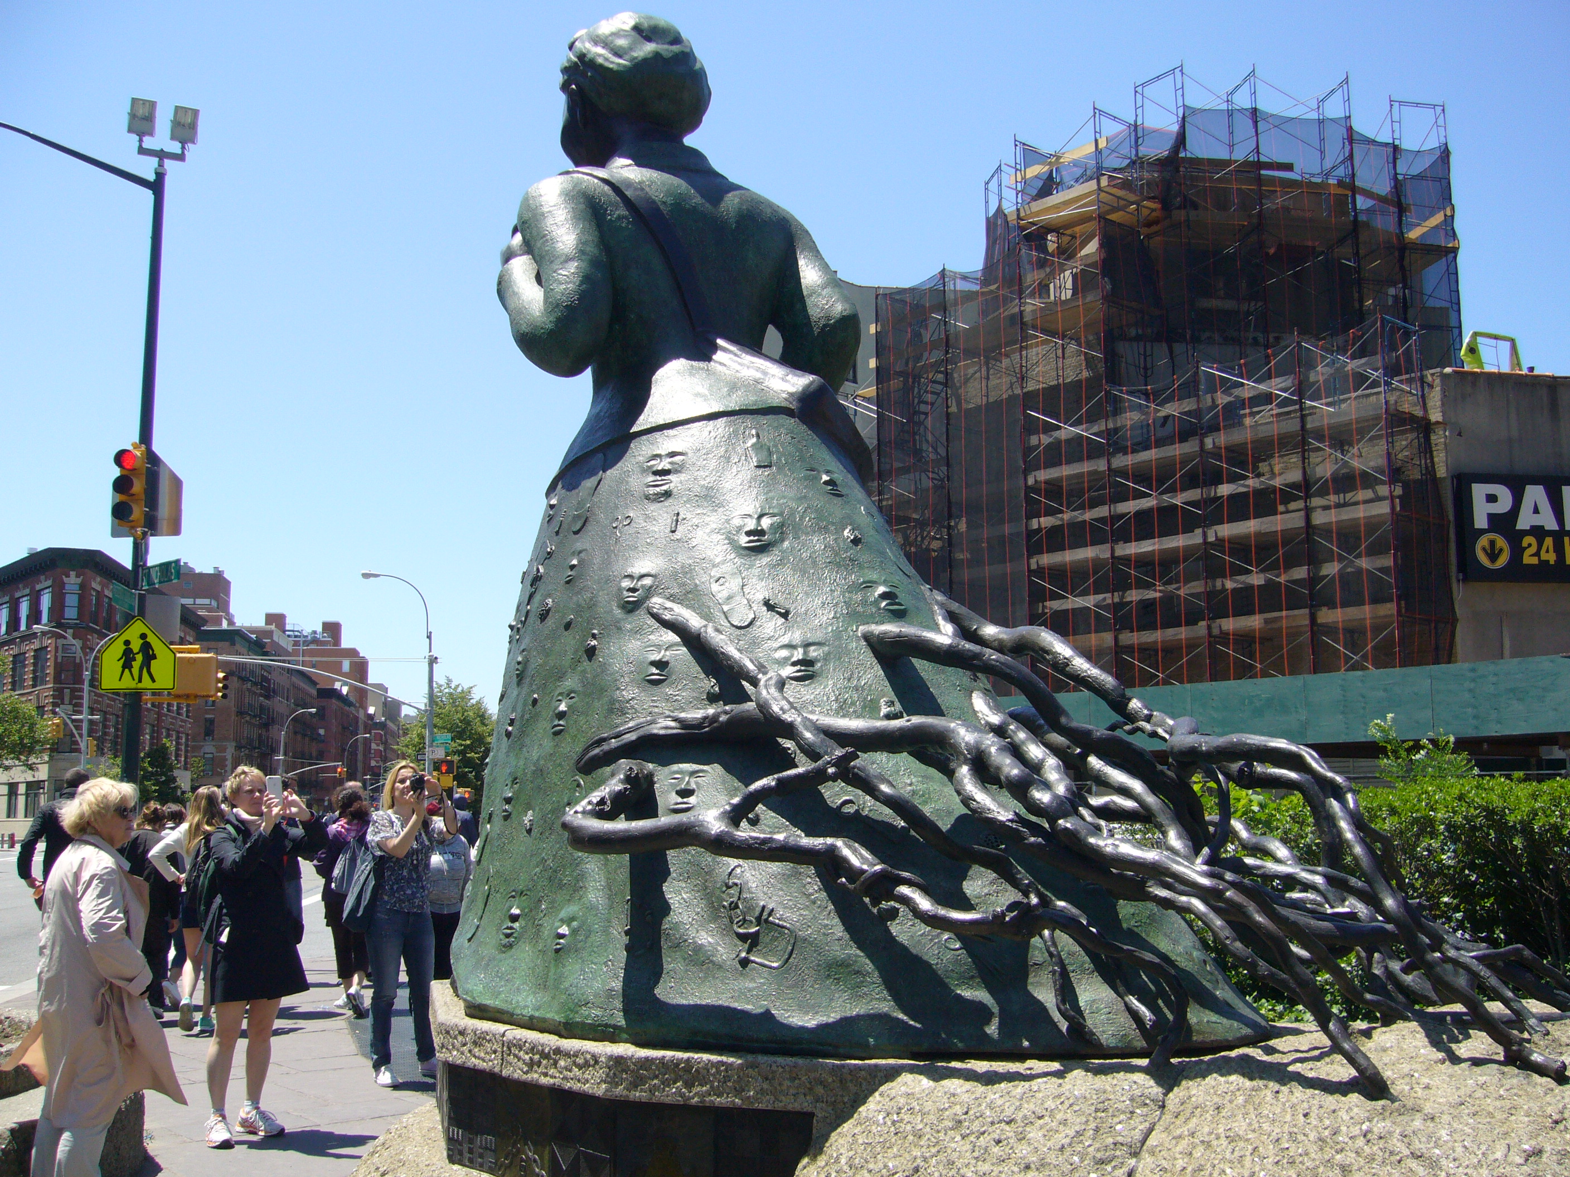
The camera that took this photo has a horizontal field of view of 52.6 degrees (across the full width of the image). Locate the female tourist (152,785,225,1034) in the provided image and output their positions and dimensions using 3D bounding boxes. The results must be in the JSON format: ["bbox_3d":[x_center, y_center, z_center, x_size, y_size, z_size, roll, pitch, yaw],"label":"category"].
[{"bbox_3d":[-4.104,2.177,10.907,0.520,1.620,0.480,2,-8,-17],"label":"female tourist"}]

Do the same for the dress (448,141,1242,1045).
[{"bbox_3d":[0.056,-0.100,5.456,1.670,3.070,2.430,5,-10,-35],"label":"dress"}]

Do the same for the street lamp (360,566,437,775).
[{"bbox_3d":[-12.512,3.981,50.944,2.350,9.130,0.450,0,-8,-3],"label":"street lamp"}]

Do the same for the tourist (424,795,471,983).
[{"bbox_3d":[-2.458,2.295,11.495,0.520,1.620,0.400,1,-8,-9],"label":"tourist"}]

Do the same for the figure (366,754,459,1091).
[{"bbox_3d":[-2.031,1.784,8.588,0.500,1.680,0.420,4,-9,-28],"label":"figure"}]

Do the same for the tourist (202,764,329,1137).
[{"bbox_3d":[-2.415,1.650,7.243,0.480,1.650,0.460,7,-11,-42],"label":"tourist"}]

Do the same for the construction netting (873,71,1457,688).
[{"bbox_3d":[8.970,-3.661,38.207,5.500,15.300,14.400,7,-10,-41],"label":"construction netting"}]

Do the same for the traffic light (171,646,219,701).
[{"bbox_3d":[-6.309,0.910,16.940,0.480,0.500,0.250,1,-8,-12],"label":"traffic light"}]

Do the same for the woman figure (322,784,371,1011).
[{"bbox_3d":[-3.187,2.243,11.503,0.520,1.620,0.420,2,-8,-17],"label":"woman figure"}]

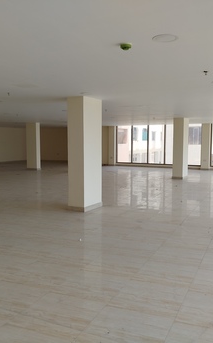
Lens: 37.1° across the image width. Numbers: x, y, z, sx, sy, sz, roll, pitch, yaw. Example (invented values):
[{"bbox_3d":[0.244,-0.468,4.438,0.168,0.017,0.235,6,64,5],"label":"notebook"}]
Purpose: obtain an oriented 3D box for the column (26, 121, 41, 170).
[{"bbox_3d":[-3.658,-1.243,15.983,0.650,2.343,0.293,3,6,30],"label":"column"}]

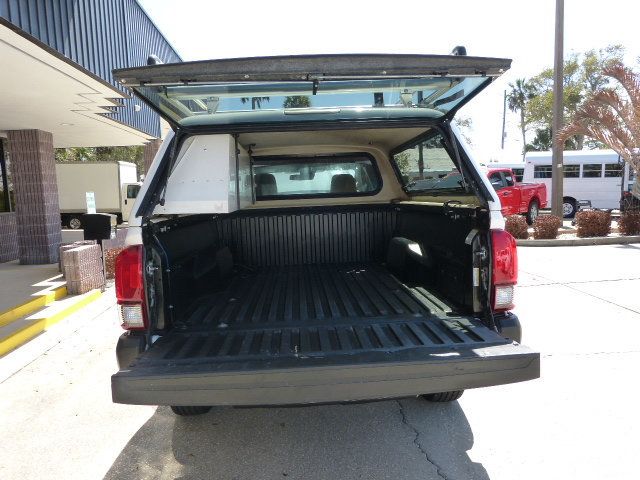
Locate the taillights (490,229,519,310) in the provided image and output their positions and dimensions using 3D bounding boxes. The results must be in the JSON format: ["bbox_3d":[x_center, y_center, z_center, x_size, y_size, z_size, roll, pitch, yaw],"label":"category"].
[{"bbox_3d":[0.794,0.128,2.091,0.150,0.375,0.170,-2,6,-2],"label":"taillights"}]

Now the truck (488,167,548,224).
[{"bbox_3d":[5.476,-1.350,15.498,5.850,1.920,2.080,-7,8,-41],"label":"truck"}]

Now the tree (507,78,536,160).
[{"bbox_3d":[19.238,-9.614,44.606,2.800,11.589,2.800,1,6,22],"label":"tree"}]

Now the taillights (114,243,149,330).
[{"bbox_3d":[-0.793,0.186,2.018,0.150,0.375,0.170,-2,6,-2],"label":"taillights"}]

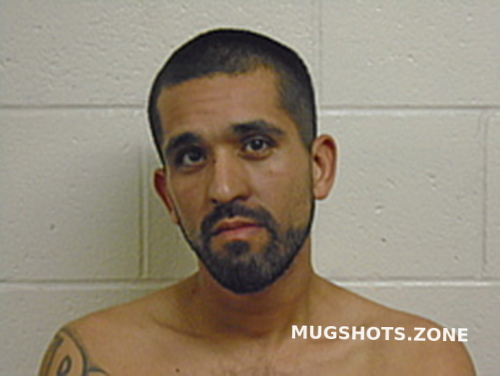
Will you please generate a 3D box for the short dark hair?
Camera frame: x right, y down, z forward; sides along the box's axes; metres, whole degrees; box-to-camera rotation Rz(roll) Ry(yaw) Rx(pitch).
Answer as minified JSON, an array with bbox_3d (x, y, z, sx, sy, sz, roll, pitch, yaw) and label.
[{"bbox_3d":[-0.019,-0.092,1.170,0.166,0.148,0.190,-9,-6,11],"label":"short dark hair"}]

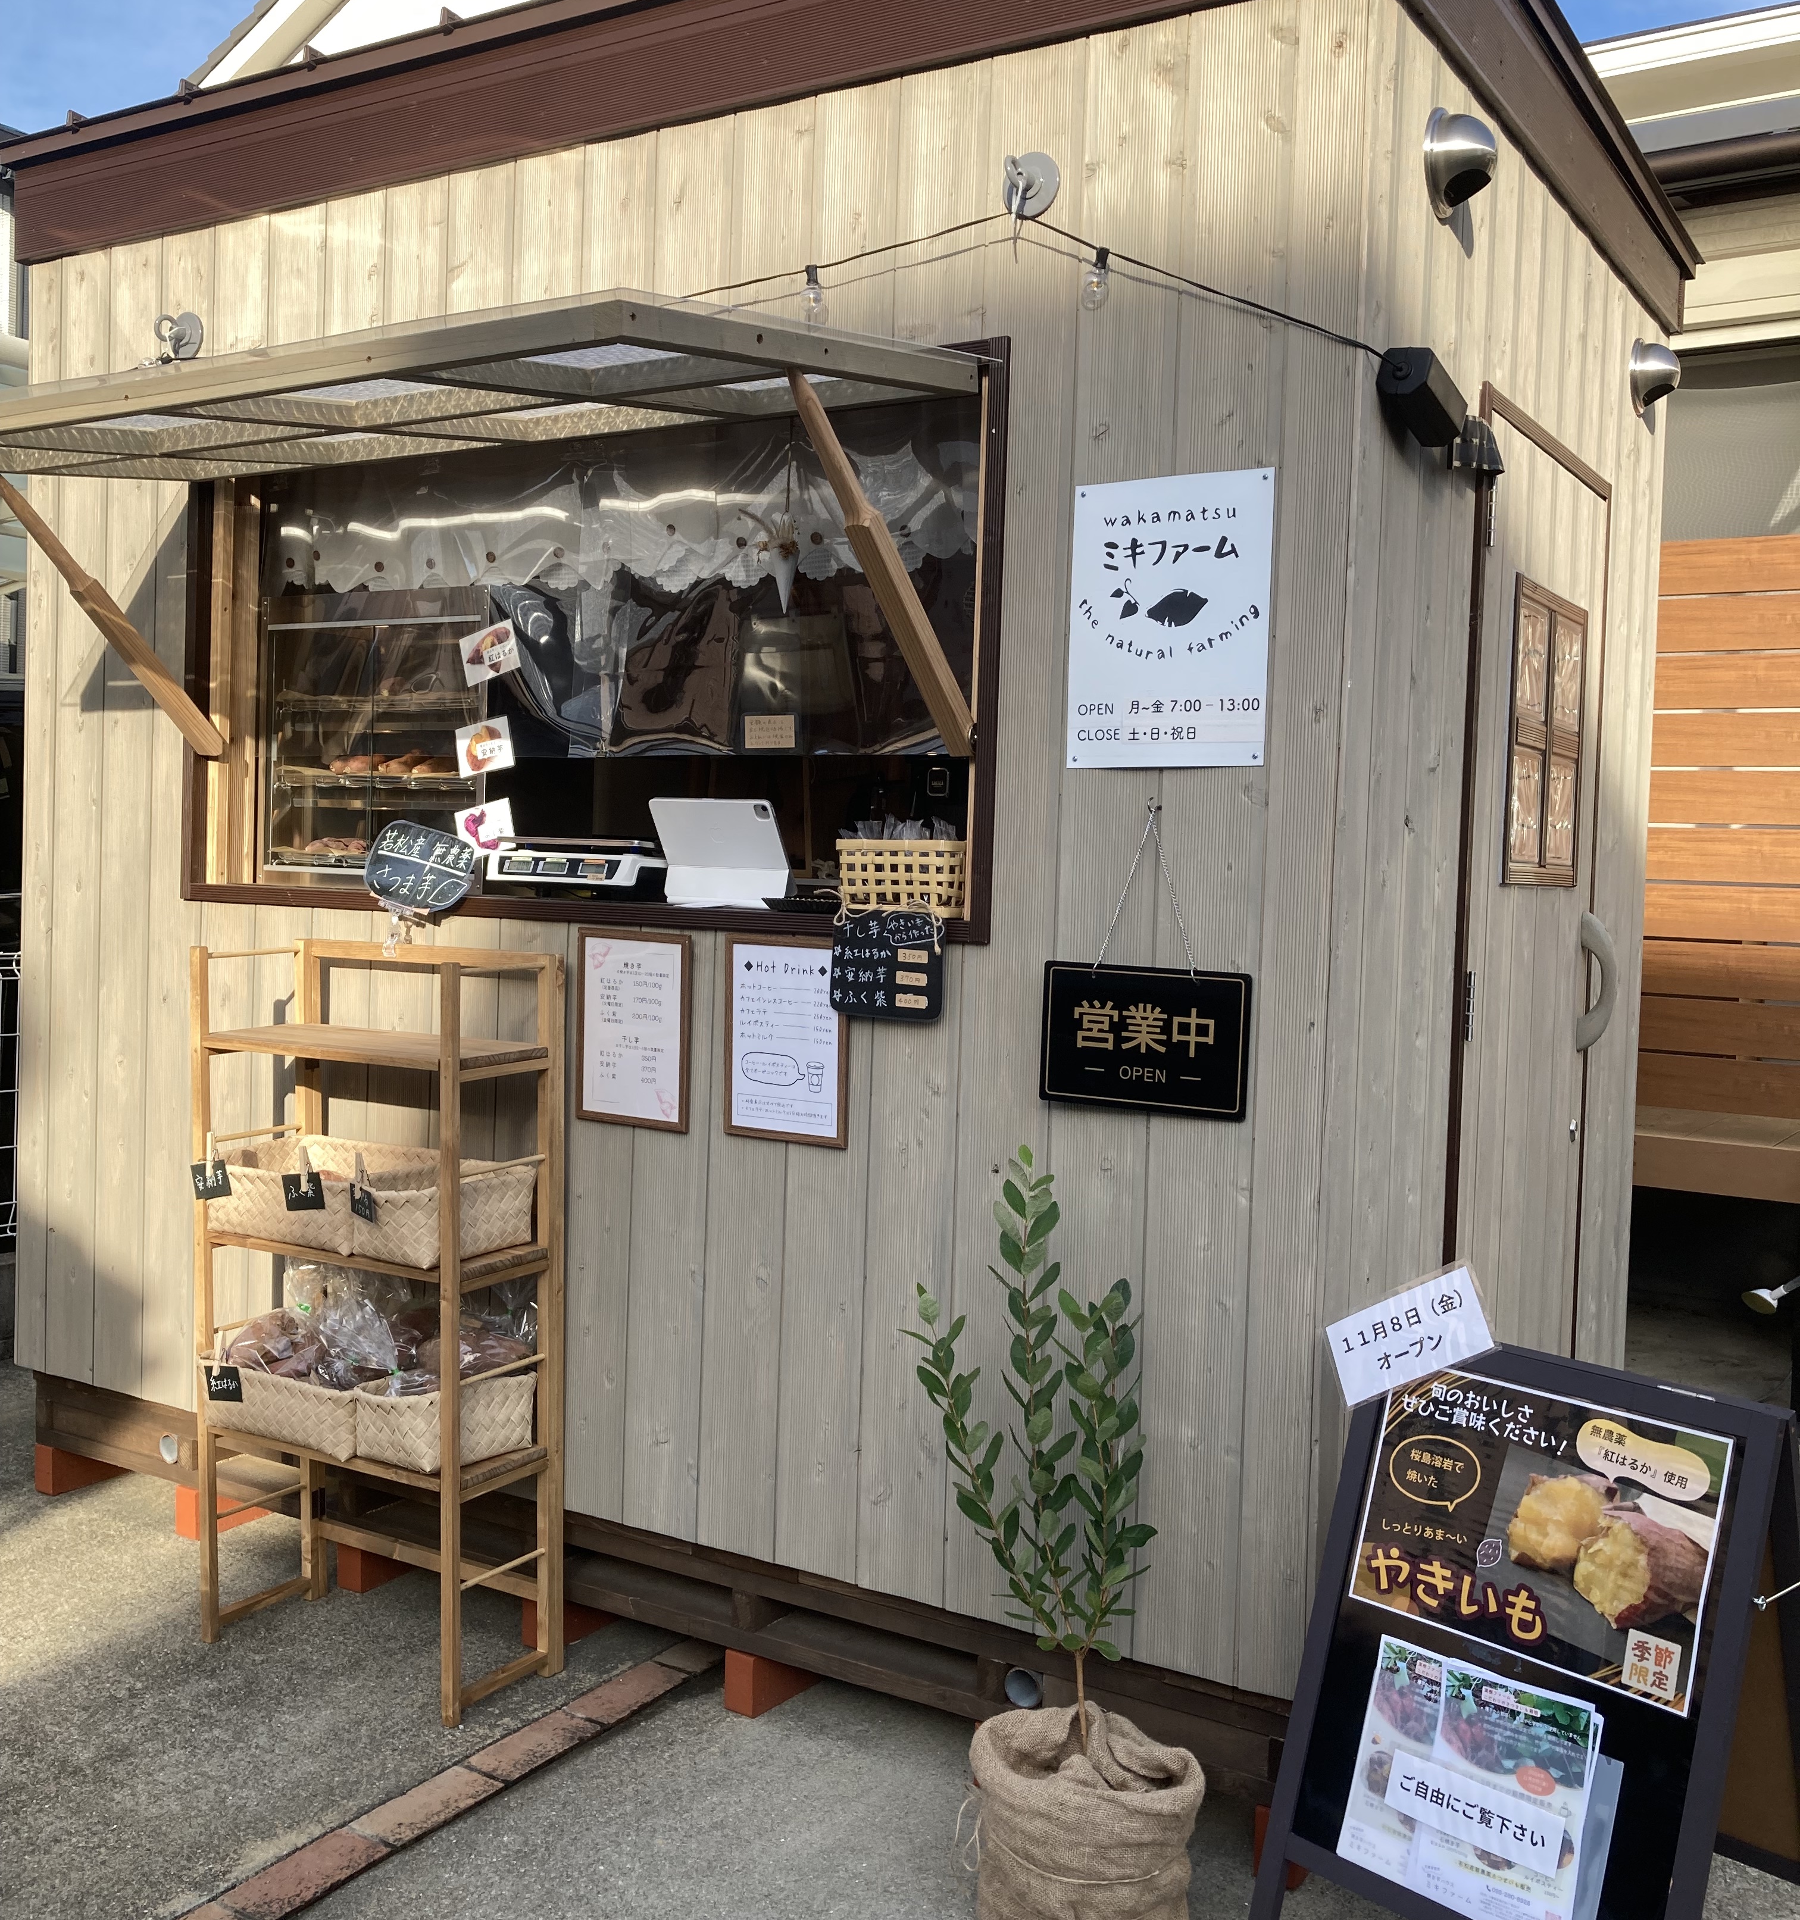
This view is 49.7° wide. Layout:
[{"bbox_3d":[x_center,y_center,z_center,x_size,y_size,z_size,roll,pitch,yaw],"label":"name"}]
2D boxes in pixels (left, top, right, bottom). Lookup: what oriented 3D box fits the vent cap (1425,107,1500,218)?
[{"bbox_3d":[0.807,-1.129,2.747,0.084,0.150,0.150,3,3,32],"label":"vent cap"}]

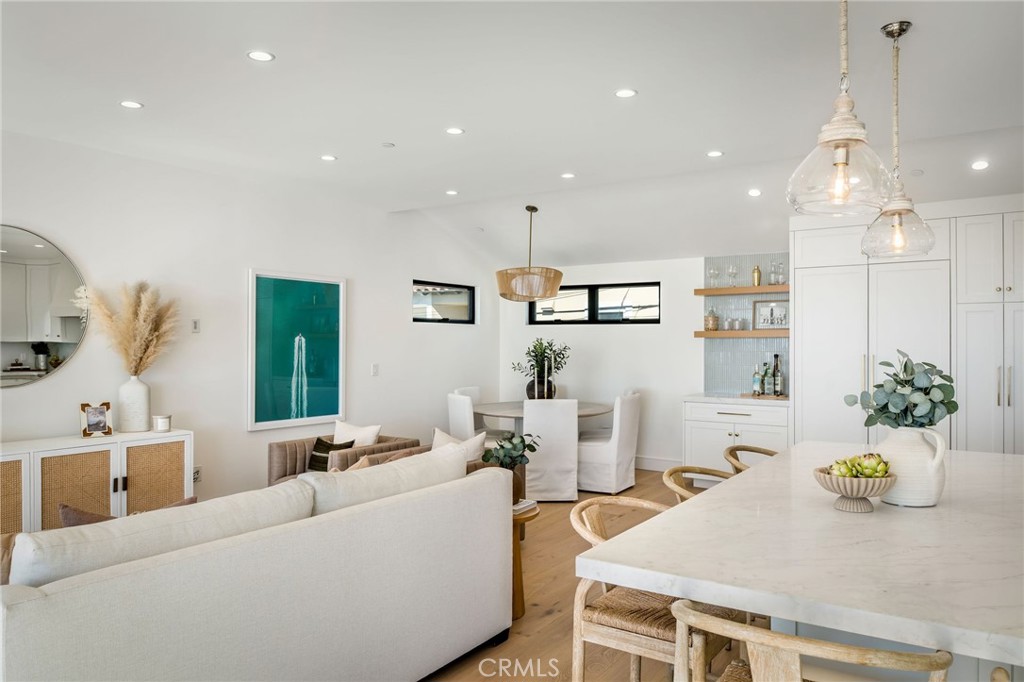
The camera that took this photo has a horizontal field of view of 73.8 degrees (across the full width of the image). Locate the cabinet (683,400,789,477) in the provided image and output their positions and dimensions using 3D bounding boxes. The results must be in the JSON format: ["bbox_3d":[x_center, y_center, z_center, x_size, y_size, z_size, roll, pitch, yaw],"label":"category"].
[{"bbox_3d":[2.373,1.053,7.011,1.030,0.910,0.660,0,-1,34],"label":"cabinet"}]

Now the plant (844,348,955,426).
[{"bbox_3d":[1.287,0.157,2.260,0.325,0.265,0.310,0,0,34],"label":"plant"}]

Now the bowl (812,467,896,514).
[{"bbox_3d":[1.093,0.476,2.177,0.236,0.115,0.236,0,0,34],"label":"bowl"}]

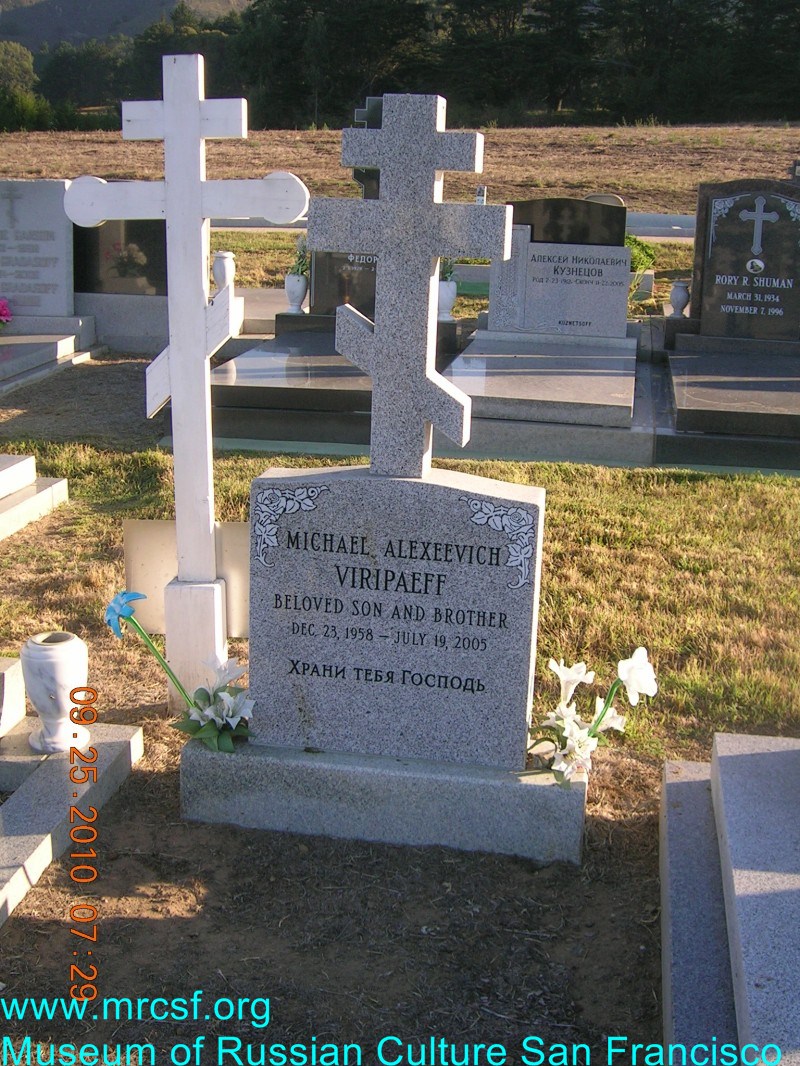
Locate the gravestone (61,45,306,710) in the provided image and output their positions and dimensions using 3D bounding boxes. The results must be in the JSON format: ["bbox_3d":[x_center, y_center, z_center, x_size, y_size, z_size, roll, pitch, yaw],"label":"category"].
[{"bbox_3d":[-0.530,-0.355,3.482,0.618,1.660,0.140,1,9,7],"label":"gravestone"}]

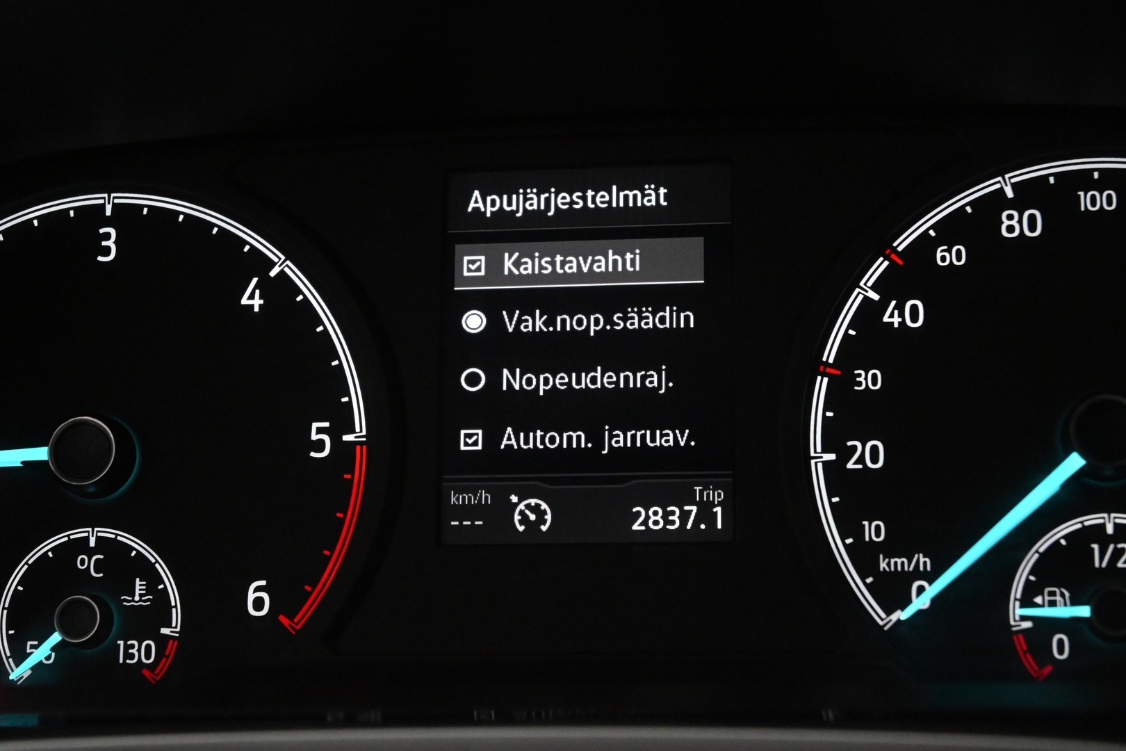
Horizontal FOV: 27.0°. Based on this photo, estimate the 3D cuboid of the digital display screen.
[{"bbox_3d":[0.006,-0.004,0.517,0.064,0.084,0.008,-1,-12,9],"label":"digital display screen"}]

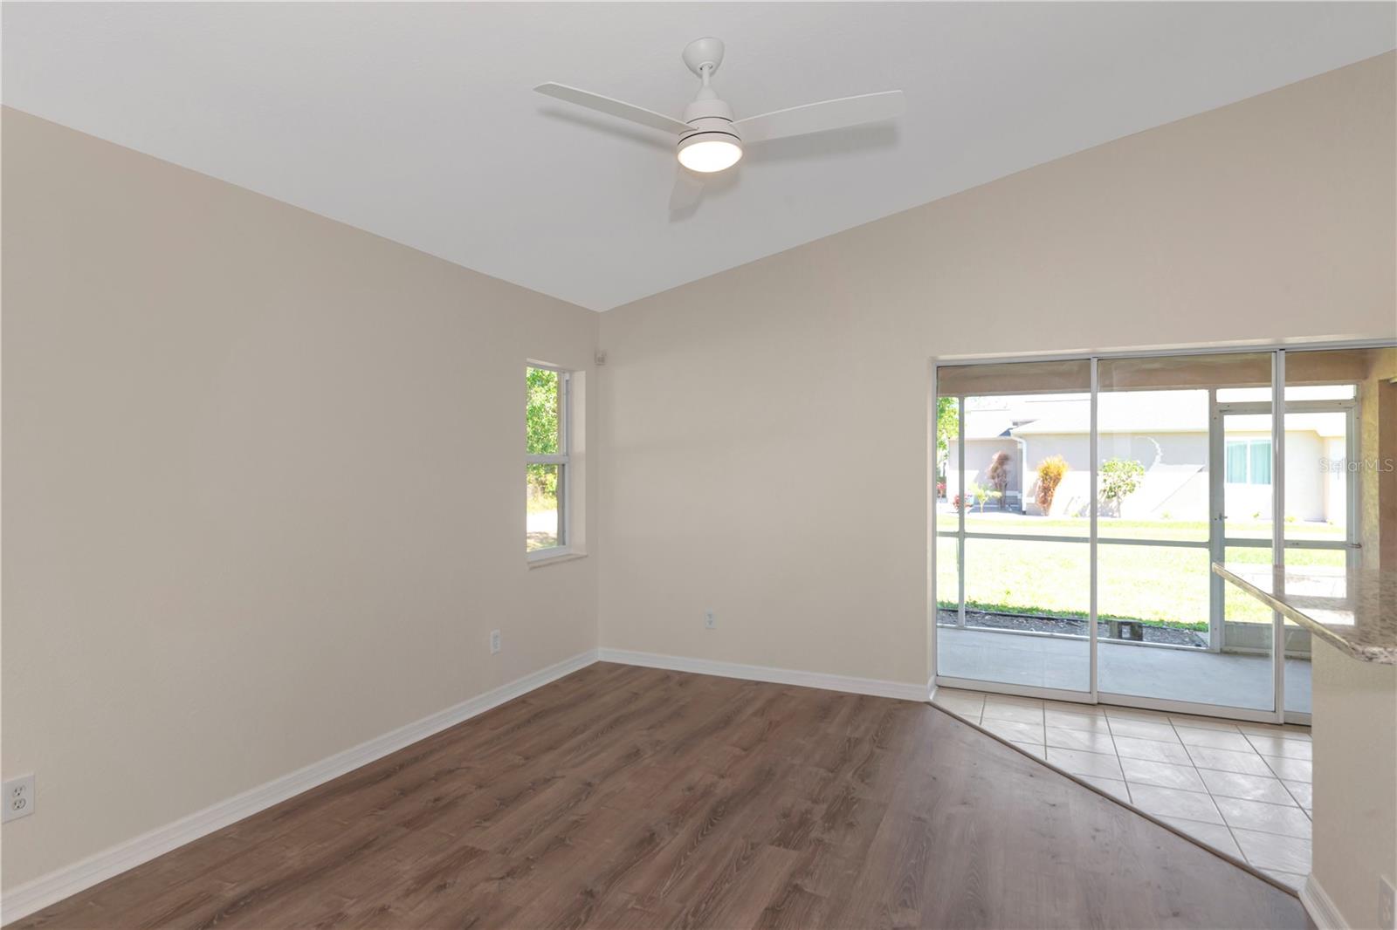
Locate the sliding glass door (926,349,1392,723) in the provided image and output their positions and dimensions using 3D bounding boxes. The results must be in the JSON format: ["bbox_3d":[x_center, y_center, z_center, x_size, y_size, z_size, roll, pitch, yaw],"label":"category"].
[{"bbox_3d":[2.575,0.364,4.119,2.420,2.029,0.120,0,0,24],"label":"sliding glass door"}]

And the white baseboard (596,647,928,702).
[{"bbox_3d":[0.318,1.353,4.806,2.259,0.092,0.015,0,0,24],"label":"white baseboard"}]

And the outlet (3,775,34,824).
[{"bbox_3d":[-2.068,1.016,2.241,0.009,0.119,0.076,0,0,24],"label":"outlet"}]

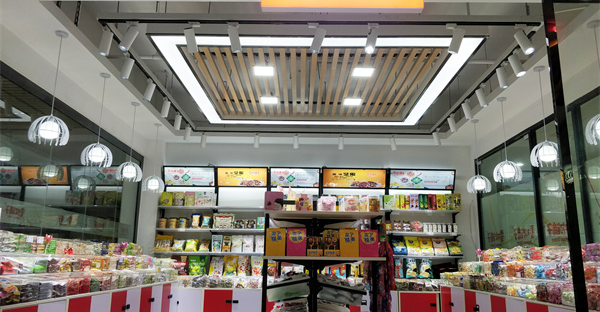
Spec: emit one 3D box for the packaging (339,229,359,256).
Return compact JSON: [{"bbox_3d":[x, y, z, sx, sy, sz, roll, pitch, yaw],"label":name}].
[{"bbox_3d":[0.346,0.614,2.941,0.132,0.196,0.095,1,-14,1],"label":"packaging"}]

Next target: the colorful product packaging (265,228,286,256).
[{"bbox_3d":[-0.197,0.722,3.460,0.160,0.225,0.100,1,-14,1],"label":"colorful product packaging"}]

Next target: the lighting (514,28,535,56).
[{"bbox_3d":[2.059,-1.045,3.824,0.092,0.234,0.092,11,-39,-34],"label":"lighting"}]

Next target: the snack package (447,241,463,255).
[{"bbox_3d":[2.519,1.512,6.804,0.227,0.223,0.080,1,-29,1],"label":"snack package"}]

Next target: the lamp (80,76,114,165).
[{"bbox_3d":[-2.341,-0.428,4.854,0.366,1.129,0.366,1,-14,1],"label":"lamp"}]

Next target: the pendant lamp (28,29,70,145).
[{"bbox_3d":[-2.209,-0.616,3.744,0.360,1.063,0.360,1,-14,1],"label":"pendant lamp"}]

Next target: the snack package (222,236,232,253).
[{"bbox_3d":[-1.260,1.534,7.213,0.159,0.279,0.080,1,-14,1],"label":"snack package"}]

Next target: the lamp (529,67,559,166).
[{"bbox_3d":[2.507,-0.407,4.263,0.355,1.055,0.355,1,-14,1],"label":"lamp"}]

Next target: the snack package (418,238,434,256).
[{"bbox_3d":[2.053,1.473,6.752,0.260,0.294,0.070,1,-31,1],"label":"snack package"}]

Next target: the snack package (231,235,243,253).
[{"bbox_3d":[-1.043,1.451,6.862,0.172,0.266,0.080,1,-17,1],"label":"snack package"}]

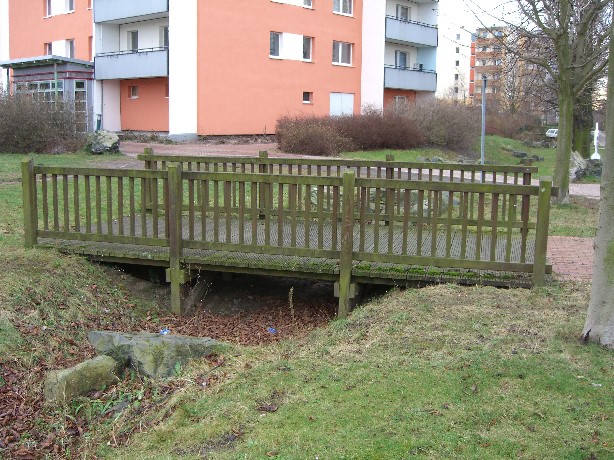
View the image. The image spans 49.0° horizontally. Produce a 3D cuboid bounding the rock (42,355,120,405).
[{"bbox_3d":[-1.858,1.247,5.600,0.580,0.250,0.340,-7,12,-39],"label":"rock"}]

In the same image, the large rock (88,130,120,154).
[{"bbox_3d":[-6.795,-2.912,22.500,1.050,0.750,0.900,1,9,0],"label":"large rock"}]

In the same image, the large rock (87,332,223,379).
[{"bbox_3d":[-1.362,1.121,6.020,1.150,0.330,0.480,2,10,8],"label":"large rock"}]

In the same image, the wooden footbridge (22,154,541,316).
[{"bbox_3d":[-0.149,-0.070,8.665,5.990,1.660,3.140,3,10,15],"label":"wooden footbridge"}]

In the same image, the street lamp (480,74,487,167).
[{"bbox_3d":[4.514,-2.505,17.112,0.130,2.810,0.130,1,9,0],"label":"street lamp"}]

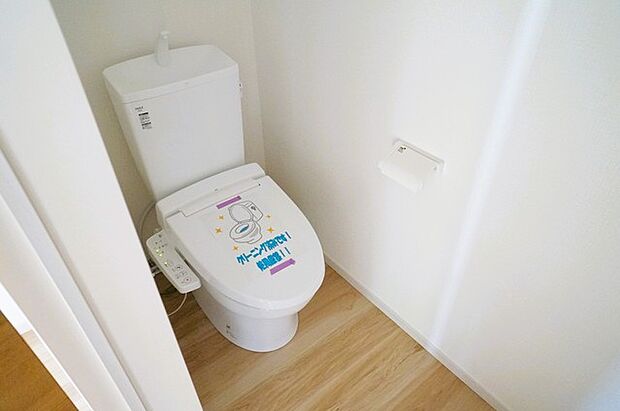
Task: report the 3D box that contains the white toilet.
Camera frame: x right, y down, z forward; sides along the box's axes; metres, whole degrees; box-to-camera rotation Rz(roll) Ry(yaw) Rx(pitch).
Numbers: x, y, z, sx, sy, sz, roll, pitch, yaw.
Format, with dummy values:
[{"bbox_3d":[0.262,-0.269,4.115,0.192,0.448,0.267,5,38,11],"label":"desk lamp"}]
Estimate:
[{"bbox_3d":[-0.256,0.047,1.337,0.463,0.876,0.809,-26,44,-29],"label":"white toilet"}]

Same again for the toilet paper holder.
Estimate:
[{"bbox_3d":[0.273,-0.107,1.149,0.090,0.090,0.168,-27,45,-29],"label":"toilet paper holder"}]

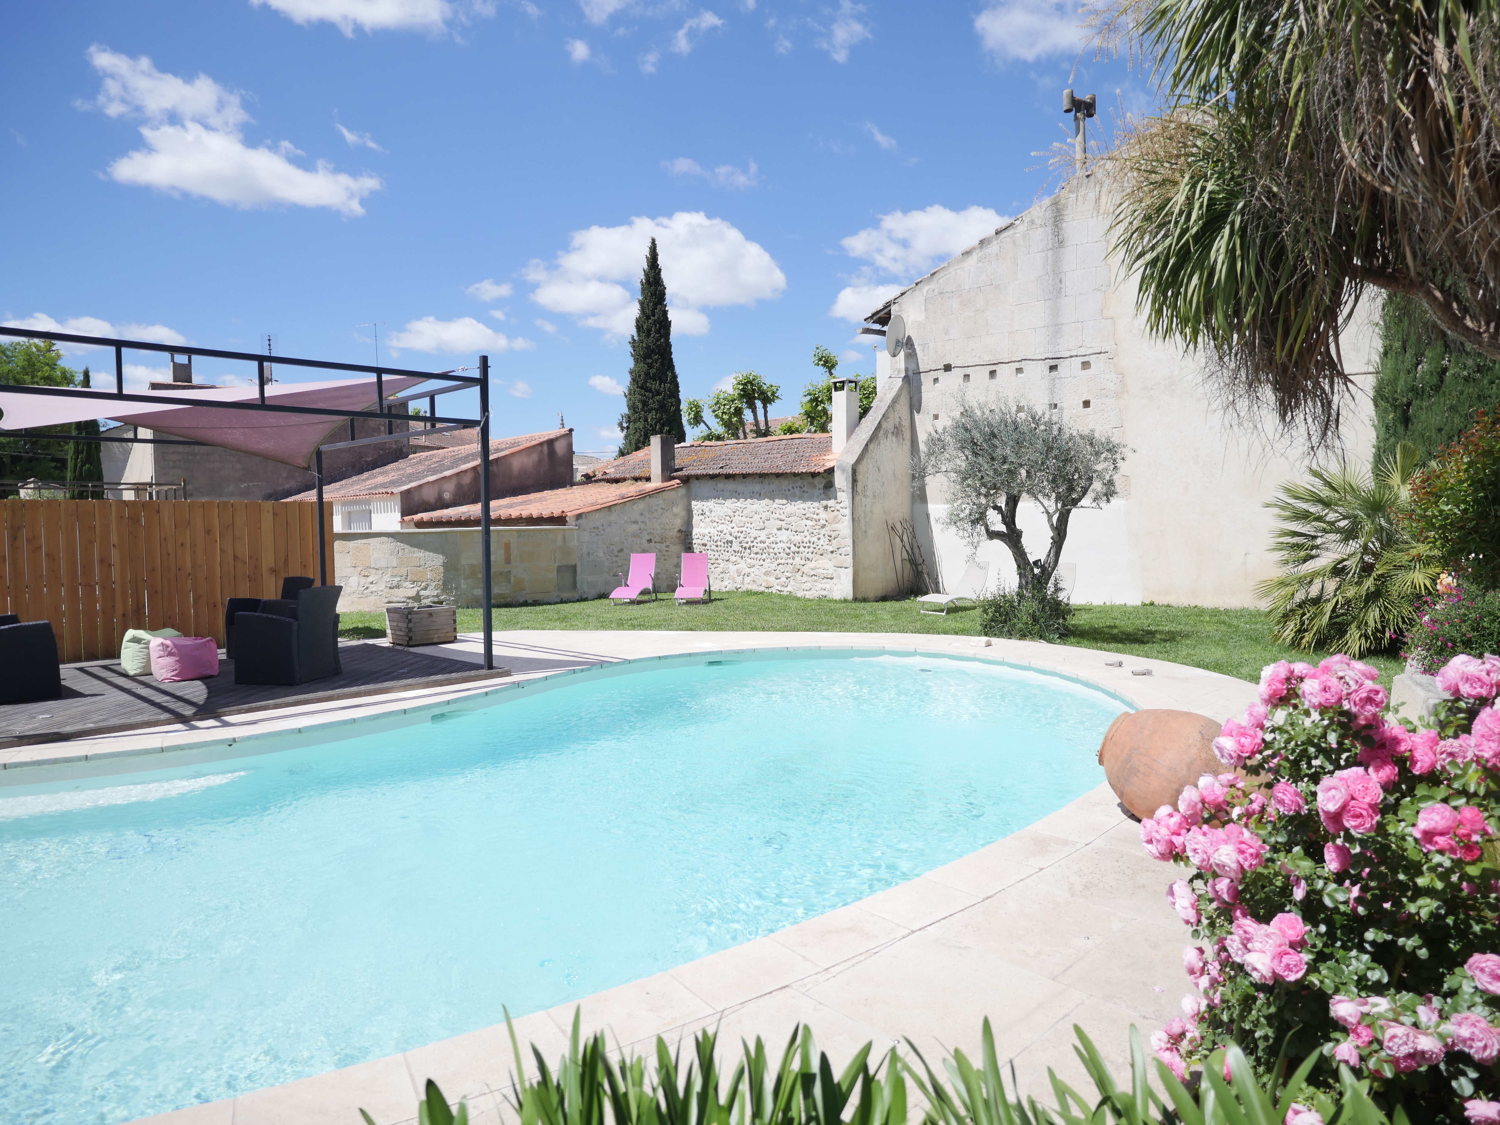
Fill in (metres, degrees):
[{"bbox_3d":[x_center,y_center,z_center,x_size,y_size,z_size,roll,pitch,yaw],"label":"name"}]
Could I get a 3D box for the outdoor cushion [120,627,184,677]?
[{"bbox_3d":[-5.715,0.866,9.110,0.420,0.410,0.430,0,3,32],"label":"outdoor cushion"}]

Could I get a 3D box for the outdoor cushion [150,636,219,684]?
[{"bbox_3d":[-5.205,0.880,8.780,0.420,0.390,0.430,0,3,32],"label":"outdoor cushion"}]

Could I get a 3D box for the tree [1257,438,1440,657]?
[{"bbox_3d":[6.519,-0.189,10.259,2.100,2.150,2.050,0,2,28],"label":"tree"}]

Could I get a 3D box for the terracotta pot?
[{"bbox_3d":[1.866,0.922,4.100,0.535,0.535,0.660,-3,25,-46],"label":"terracotta pot"}]

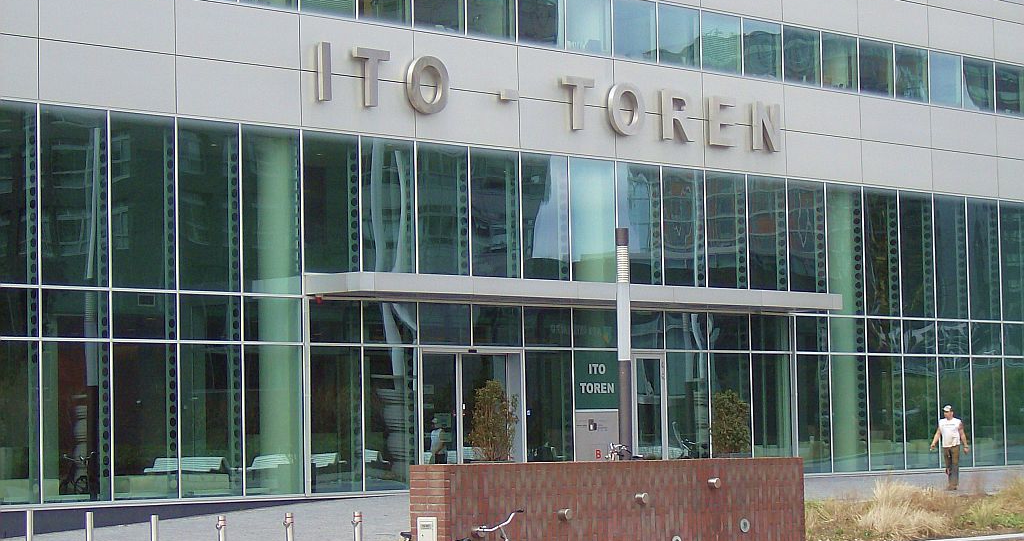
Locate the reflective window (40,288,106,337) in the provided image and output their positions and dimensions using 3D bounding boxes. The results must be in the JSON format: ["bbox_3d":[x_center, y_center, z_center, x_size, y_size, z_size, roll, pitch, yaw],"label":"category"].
[{"bbox_3d":[-7.524,0.760,43.317,0.100,0.842,1.450,-5,-5,43],"label":"reflective window"}]

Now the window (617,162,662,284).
[{"bbox_3d":[2.864,-0.832,56.394,0.100,3.140,1.482,-5,-5,43],"label":"window"}]

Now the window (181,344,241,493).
[{"bbox_3d":[-5.657,2.835,47.086,0.100,2.856,1.482,-5,-5,43],"label":"window"}]

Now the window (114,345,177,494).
[{"bbox_3d":[-7.013,2.896,48.052,0.100,3.001,1.548,-5,-5,43],"label":"window"}]

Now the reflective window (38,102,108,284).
[{"bbox_3d":[-7.562,-1.262,43.452,0.100,3.112,1.450,-5,-5,43],"label":"reflective window"}]

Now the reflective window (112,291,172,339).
[{"bbox_3d":[-6.768,0.846,46.085,0.100,0.836,1.482,-5,-5,43],"label":"reflective window"}]

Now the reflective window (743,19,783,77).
[{"bbox_3d":[6.001,-5.276,60.088,0.100,1.410,1.482,-5,-5,43],"label":"reflective window"}]

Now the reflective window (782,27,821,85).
[{"bbox_3d":[7.076,-5.222,61.217,0.100,1.410,1.482,-5,-5,43],"label":"reflective window"}]

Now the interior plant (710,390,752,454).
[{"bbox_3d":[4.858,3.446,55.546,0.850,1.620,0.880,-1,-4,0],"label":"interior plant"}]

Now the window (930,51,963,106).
[{"bbox_3d":[11.375,-5.003,65.735,0.100,1.410,1.482,-5,-5,43],"label":"window"}]

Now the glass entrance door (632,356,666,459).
[{"bbox_3d":[3.228,3.444,58.840,0.120,3.017,1.220,-5,-5,43],"label":"glass entrance door"}]

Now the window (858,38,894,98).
[{"bbox_3d":[9.641,-5.315,66.373,0.100,1.468,1.548,-5,-5,43],"label":"window"}]

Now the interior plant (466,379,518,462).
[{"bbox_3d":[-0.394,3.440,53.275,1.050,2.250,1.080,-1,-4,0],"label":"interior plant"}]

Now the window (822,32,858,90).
[{"bbox_3d":[8.520,-5.372,65.191,0.100,1.468,1.548,-5,-5,43],"label":"window"}]

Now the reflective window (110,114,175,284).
[{"bbox_3d":[-7.093,-1.307,48.331,0.100,3.358,1.548,-5,-5,43],"label":"reflective window"}]

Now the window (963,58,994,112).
[{"bbox_3d":[12.449,-4.948,66.864,0.100,1.410,1.482,-5,-5,43],"label":"window"}]

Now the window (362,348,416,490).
[{"bbox_3d":[-2.321,2.854,48.625,0.100,2.726,1.450,-5,-5,43],"label":"window"}]

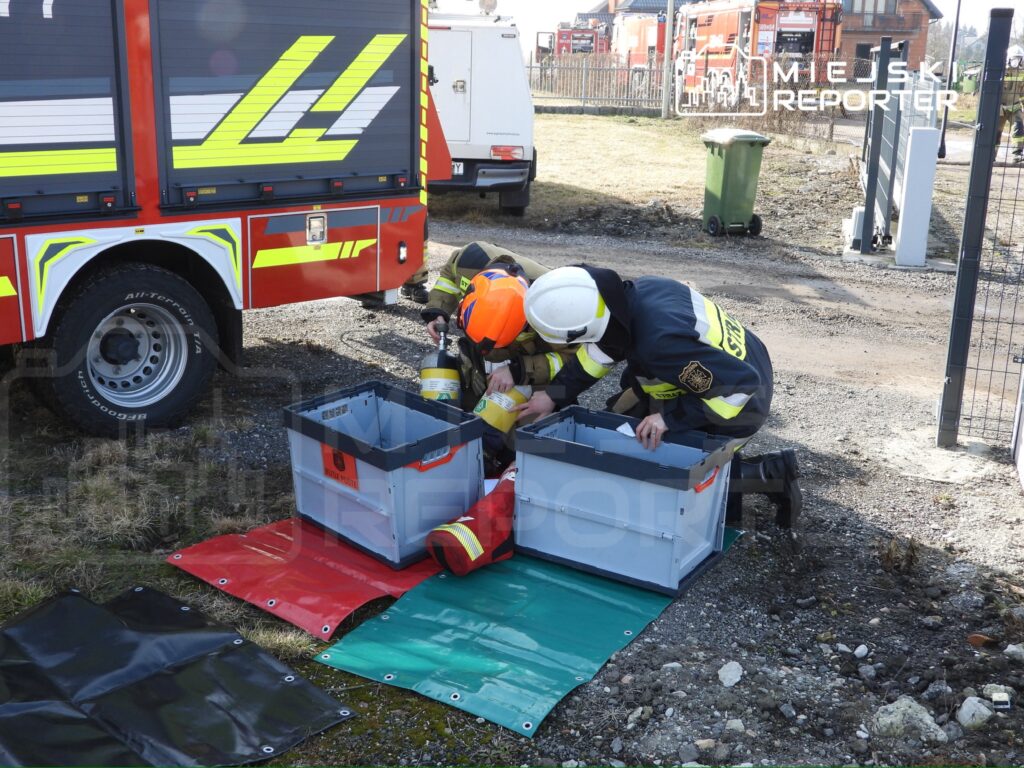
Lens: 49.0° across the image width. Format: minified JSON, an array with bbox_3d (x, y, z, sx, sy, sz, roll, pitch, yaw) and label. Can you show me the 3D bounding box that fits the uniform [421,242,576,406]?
[{"bbox_3d":[0.021,-0.129,4.614,0.650,0.870,0.880,7,18,21],"label":"uniform"}]

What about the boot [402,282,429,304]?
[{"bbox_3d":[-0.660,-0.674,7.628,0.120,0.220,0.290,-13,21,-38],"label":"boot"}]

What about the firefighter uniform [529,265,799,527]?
[{"bbox_3d":[0.540,0.033,4.108,0.980,0.860,0.600,3,17,8],"label":"firefighter uniform"}]

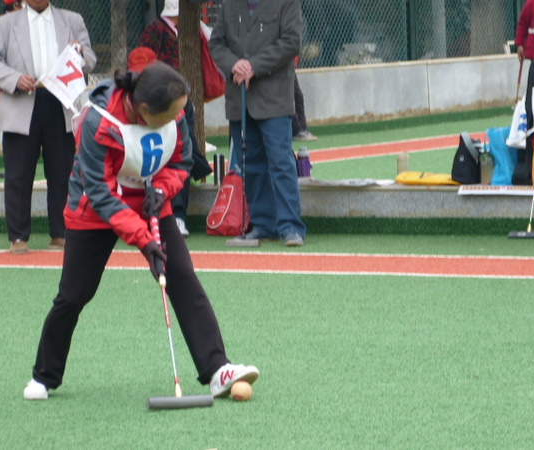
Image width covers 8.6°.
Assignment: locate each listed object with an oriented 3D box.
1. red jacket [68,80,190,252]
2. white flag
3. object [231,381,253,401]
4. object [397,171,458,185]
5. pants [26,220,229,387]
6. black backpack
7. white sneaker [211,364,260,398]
[{"bbox_3d":[-0.483,-0.206,12.300,0.450,0.580,0.440,-2,4,-25],"label":"red jacket"},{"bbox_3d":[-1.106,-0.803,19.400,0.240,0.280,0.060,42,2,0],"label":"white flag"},{"bbox_3d":[-0.086,0.578,12.360,0.075,0.075,0.075,0,4,0],"label":"object"},{"bbox_3d":[0.976,-0.281,21.400,0.390,0.075,0.190,0,4,0],"label":"object"},{"bbox_3d":[-0.476,0.246,12.380,0.680,0.650,0.330,-1,4,-11],"label":"pants"},{"bbox_3d":[1.204,-0.401,21.400,0.180,0.310,0.150,0,4,6],"label":"black backpack"},{"bbox_3d":[-0.113,0.542,12.380,0.240,0.105,0.095,-29,-14,35],"label":"white sneaker"}]

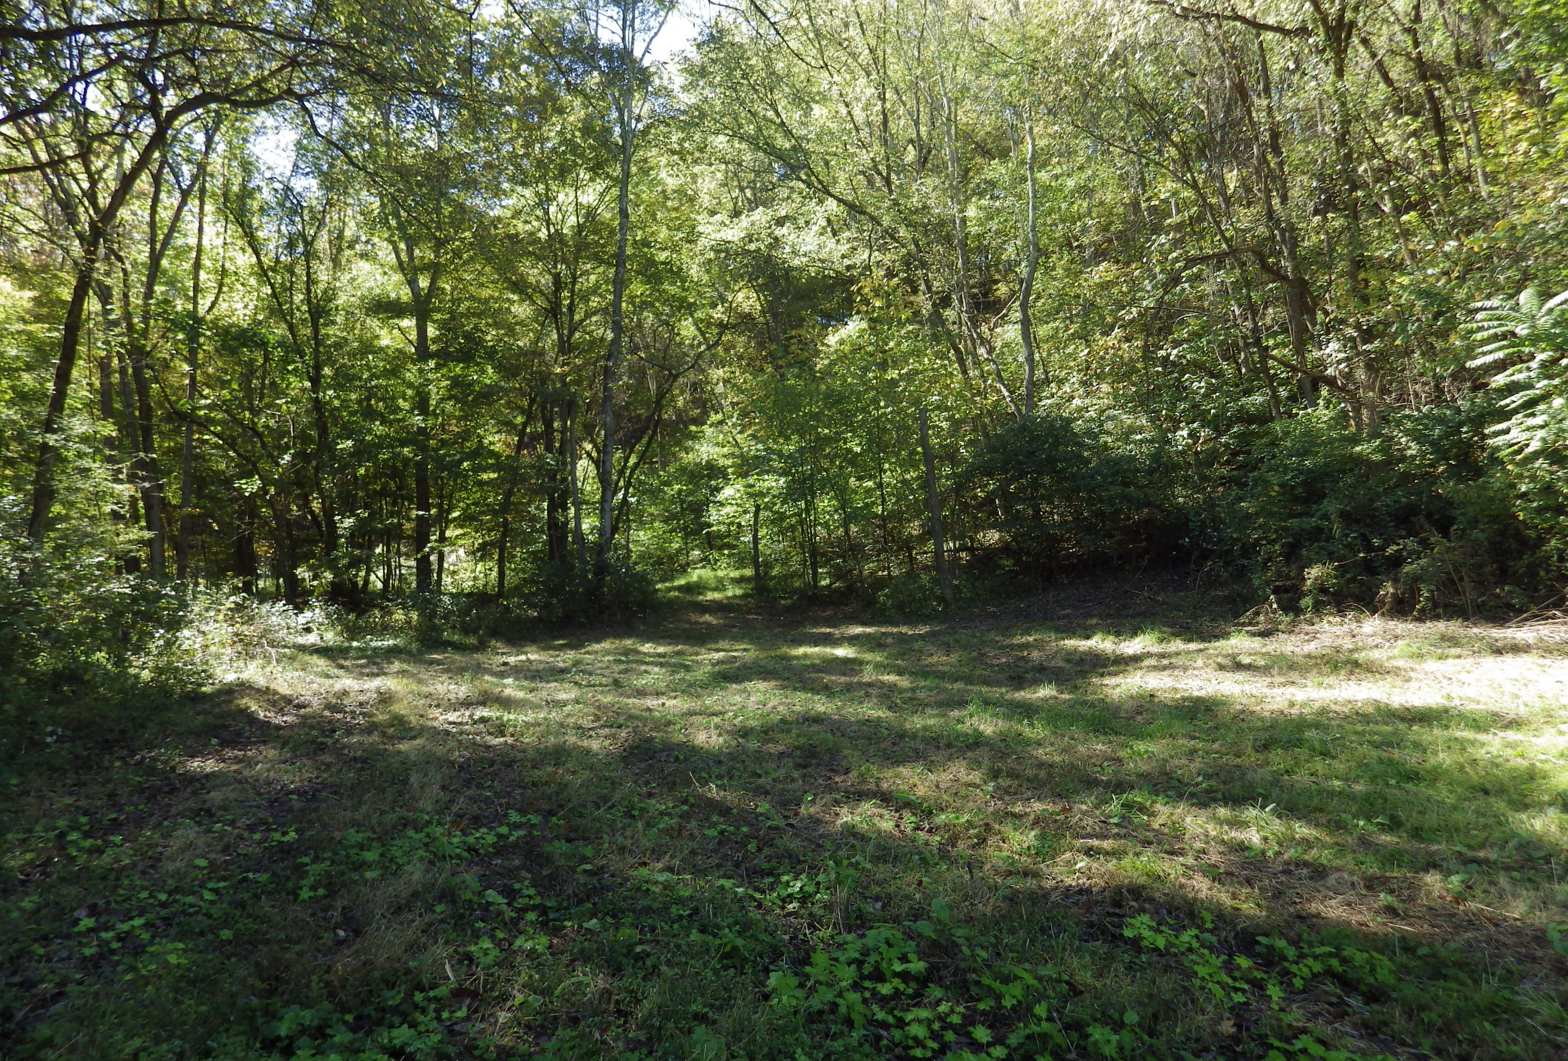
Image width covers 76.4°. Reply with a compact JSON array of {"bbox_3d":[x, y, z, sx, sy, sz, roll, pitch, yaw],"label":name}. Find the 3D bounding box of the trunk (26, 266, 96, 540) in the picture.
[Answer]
[{"bbox_3d":[-11.244,-2.022,15.544,0.340,4.520,0.310,11,-1,-35],"label":"trunk"}]

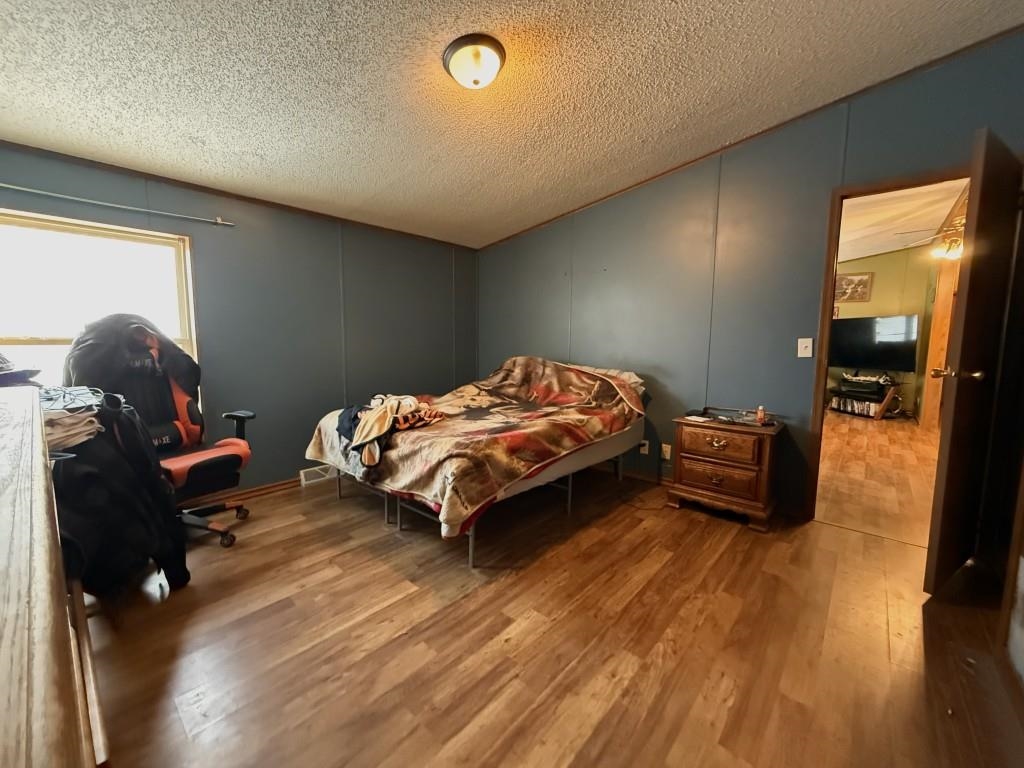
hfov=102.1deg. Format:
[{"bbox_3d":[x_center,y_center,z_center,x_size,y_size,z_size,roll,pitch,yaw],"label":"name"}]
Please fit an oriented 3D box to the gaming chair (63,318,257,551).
[{"bbox_3d":[-1.937,0.264,2.334,0.690,1.280,0.670,3,7,28],"label":"gaming chair"}]

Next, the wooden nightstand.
[{"bbox_3d":[1.468,0.567,2.847,0.615,0.615,0.390,6,8,42],"label":"wooden nightstand"}]

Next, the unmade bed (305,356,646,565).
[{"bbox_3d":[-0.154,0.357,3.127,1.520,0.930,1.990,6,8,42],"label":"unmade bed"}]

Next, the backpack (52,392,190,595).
[{"bbox_3d":[-1.622,0.434,1.720,0.320,0.750,0.400,6,8,42],"label":"backpack"}]

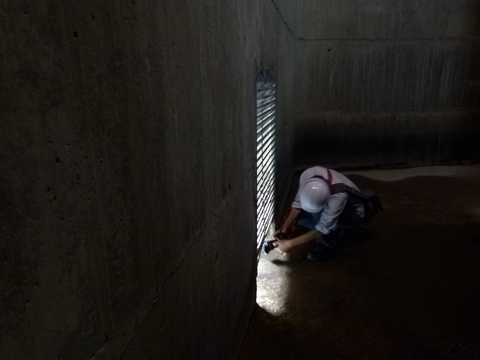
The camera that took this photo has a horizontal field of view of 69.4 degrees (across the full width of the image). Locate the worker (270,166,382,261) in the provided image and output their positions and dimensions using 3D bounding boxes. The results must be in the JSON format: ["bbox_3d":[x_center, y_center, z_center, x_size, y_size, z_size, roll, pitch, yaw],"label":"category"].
[{"bbox_3d":[0.758,0.267,2.920,0.930,0.750,0.570,-9,17,-26],"label":"worker"}]

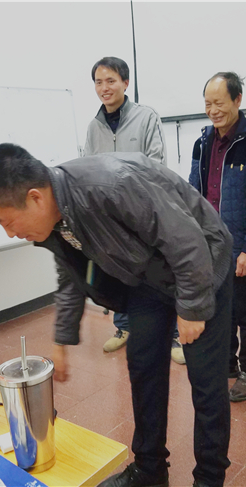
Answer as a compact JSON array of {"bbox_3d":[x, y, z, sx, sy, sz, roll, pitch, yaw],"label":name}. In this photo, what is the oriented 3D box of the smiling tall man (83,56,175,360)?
[{"bbox_3d":[0.083,-0.192,2.921,0.540,1.770,0.360,2,13,28],"label":"smiling tall man"}]

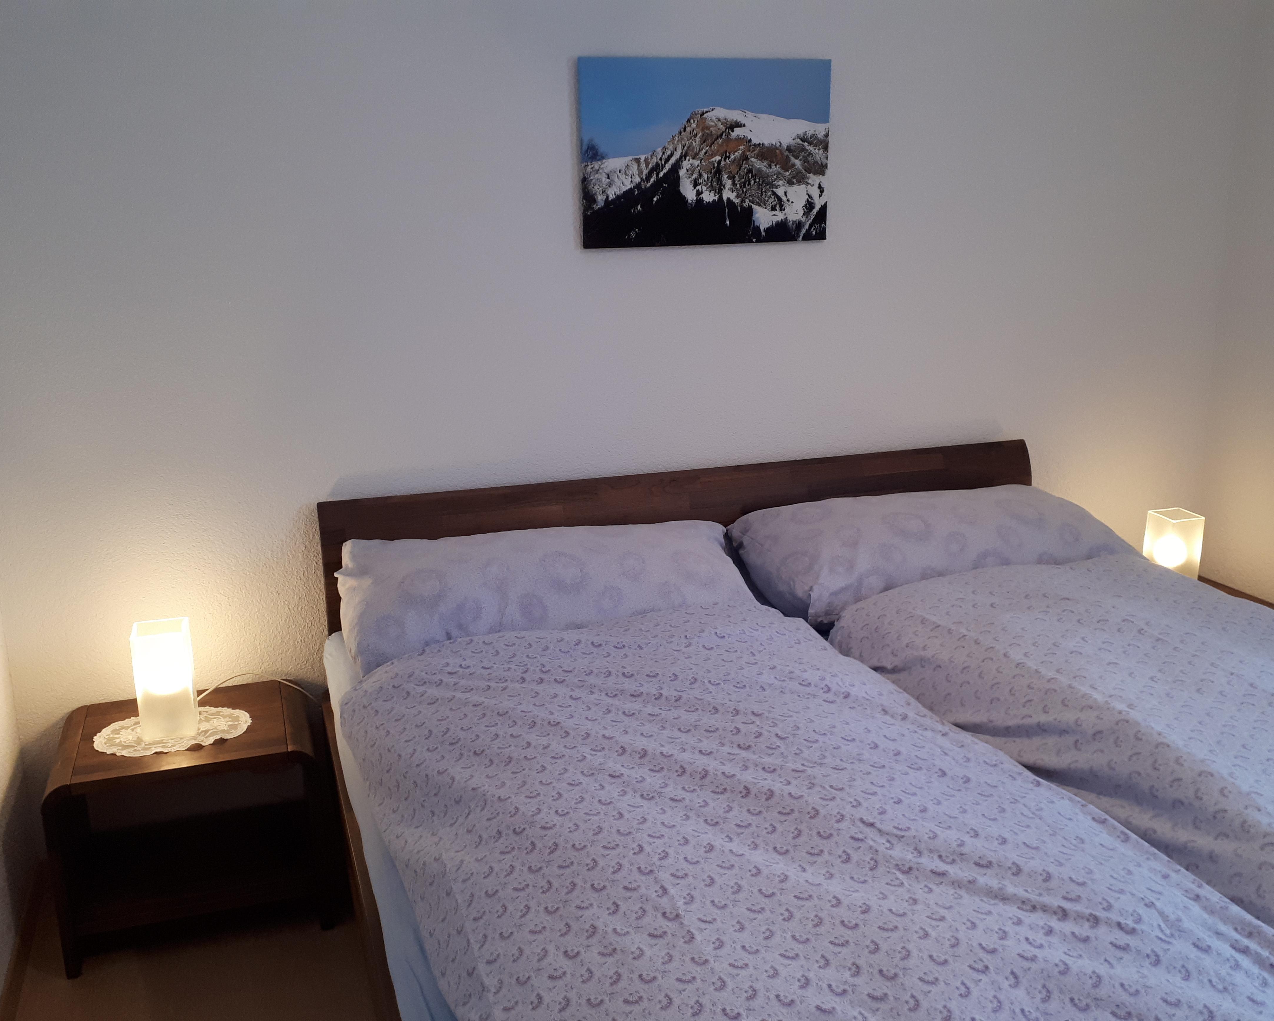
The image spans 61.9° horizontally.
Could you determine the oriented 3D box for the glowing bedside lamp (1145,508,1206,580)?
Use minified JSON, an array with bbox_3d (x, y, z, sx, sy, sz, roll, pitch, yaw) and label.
[{"bbox_3d":[1.462,0.113,2.903,0.098,0.215,0.098,-4,16,-15],"label":"glowing bedside lamp"}]

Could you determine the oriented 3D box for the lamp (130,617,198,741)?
[{"bbox_3d":[-0.932,0.331,2.102,0.098,0.215,0.098,-5,16,-18],"label":"lamp"}]

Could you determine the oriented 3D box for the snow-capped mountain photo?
[{"bbox_3d":[0.162,-0.806,2.398,0.610,0.395,0.020,-7,17,-20],"label":"snow-capped mountain photo"}]

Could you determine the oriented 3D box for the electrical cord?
[{"bbox_3d":[-0.808,0.391,2.261,0.258,0.109,0.089,-6,17,-20],"label":"electrical cord"}]

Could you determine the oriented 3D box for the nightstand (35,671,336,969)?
[{"bbox_3d":[-0.906,0.629,2.183,0.484,0.403,0.342,-6,17,-20],"label":"nightstand"}]

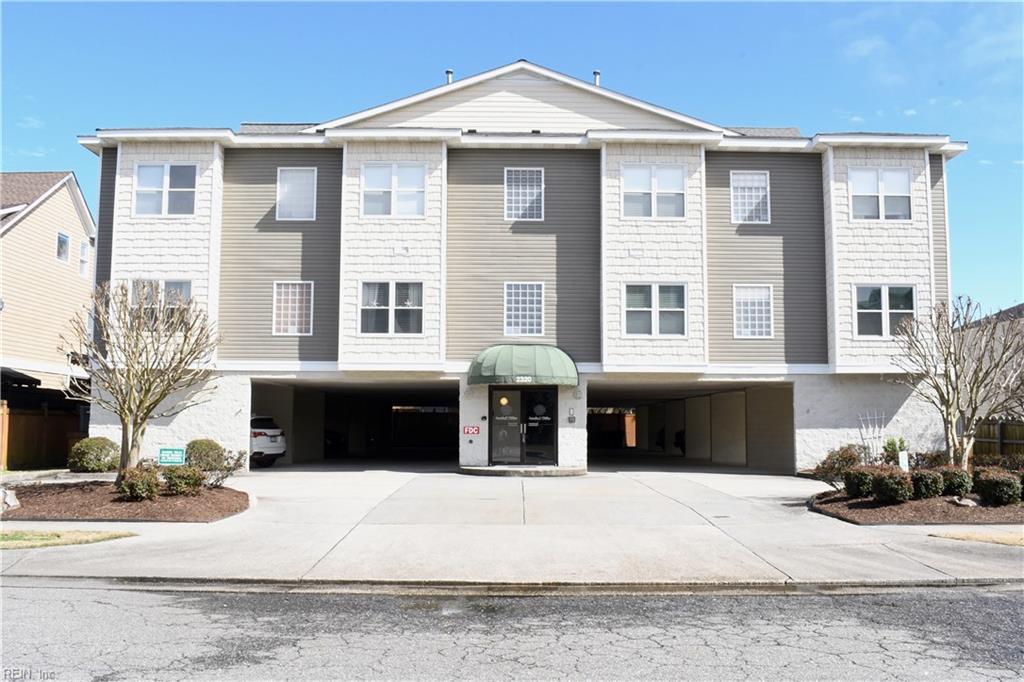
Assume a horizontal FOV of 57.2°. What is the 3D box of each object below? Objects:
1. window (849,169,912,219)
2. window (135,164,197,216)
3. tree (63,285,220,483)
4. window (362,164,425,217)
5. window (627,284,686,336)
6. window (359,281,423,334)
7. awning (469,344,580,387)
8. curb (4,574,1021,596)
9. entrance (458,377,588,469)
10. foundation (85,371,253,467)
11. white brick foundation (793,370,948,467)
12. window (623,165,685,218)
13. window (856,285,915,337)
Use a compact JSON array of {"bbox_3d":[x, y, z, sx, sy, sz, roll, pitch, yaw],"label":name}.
[{"bbox_3d":[10.026,-3.976,25.543,1.734,1.488,0.130,0,-6,-1],"label":"window"},{"bbox_3d":[-9.344,-4.054,25.350,1.680,1.476,0.130,0,-6,-1],"label":"window"},{"bbox_3d":[-8.796,0.983,22.217,3.694,4.739,3.400,0,-6,0],"label":"tree"},{"bbox_3d":[-3.279,-4.163,25.985,1.716,1.471,0.130,0,-6,0],"label":"window"},{"bbox_3d":[3.918,-0.831,25.641,1.693,1.432,0.130,0,-6,0],"label":"window"},{"bbox_3d":[-3.230,-0.880,25.079,1.733,1.482,0.130,0,-6,-1],"label":"window"},{"bbox_3d":[0.292,0.629,25.571,3.112,1.170,1.000,0,-6,0],"label":"awning"},{"bbox_3d":[-0.002,2.714,10.373,11.600,0.150,0.500,0,-6,-1],"label":"curb"},{"bbox_3d":[0.309,2.214,25.392,3.508,2.500,0.550,0,-6,-1],"label":"entrance"},{"bbox_3d":[-9.459,2.183,26.064,4.474,2.642,0.350,0,-6,0],"label":"foundation"},{"bbox_3d":[9.706,2.232,25.589,4.187,2.726,0.400,0,-6,-1],"label":"white brick foundation"},{"bbox_3d":[3.845,-4.048,25.486,1.726,1.512,0.130,0,-6,-1],"label":"window"},{"bbox_3d":[10.199,-0.831,25.641,1.584,1.433,0.130,0,-6,0],"label":"window"}]

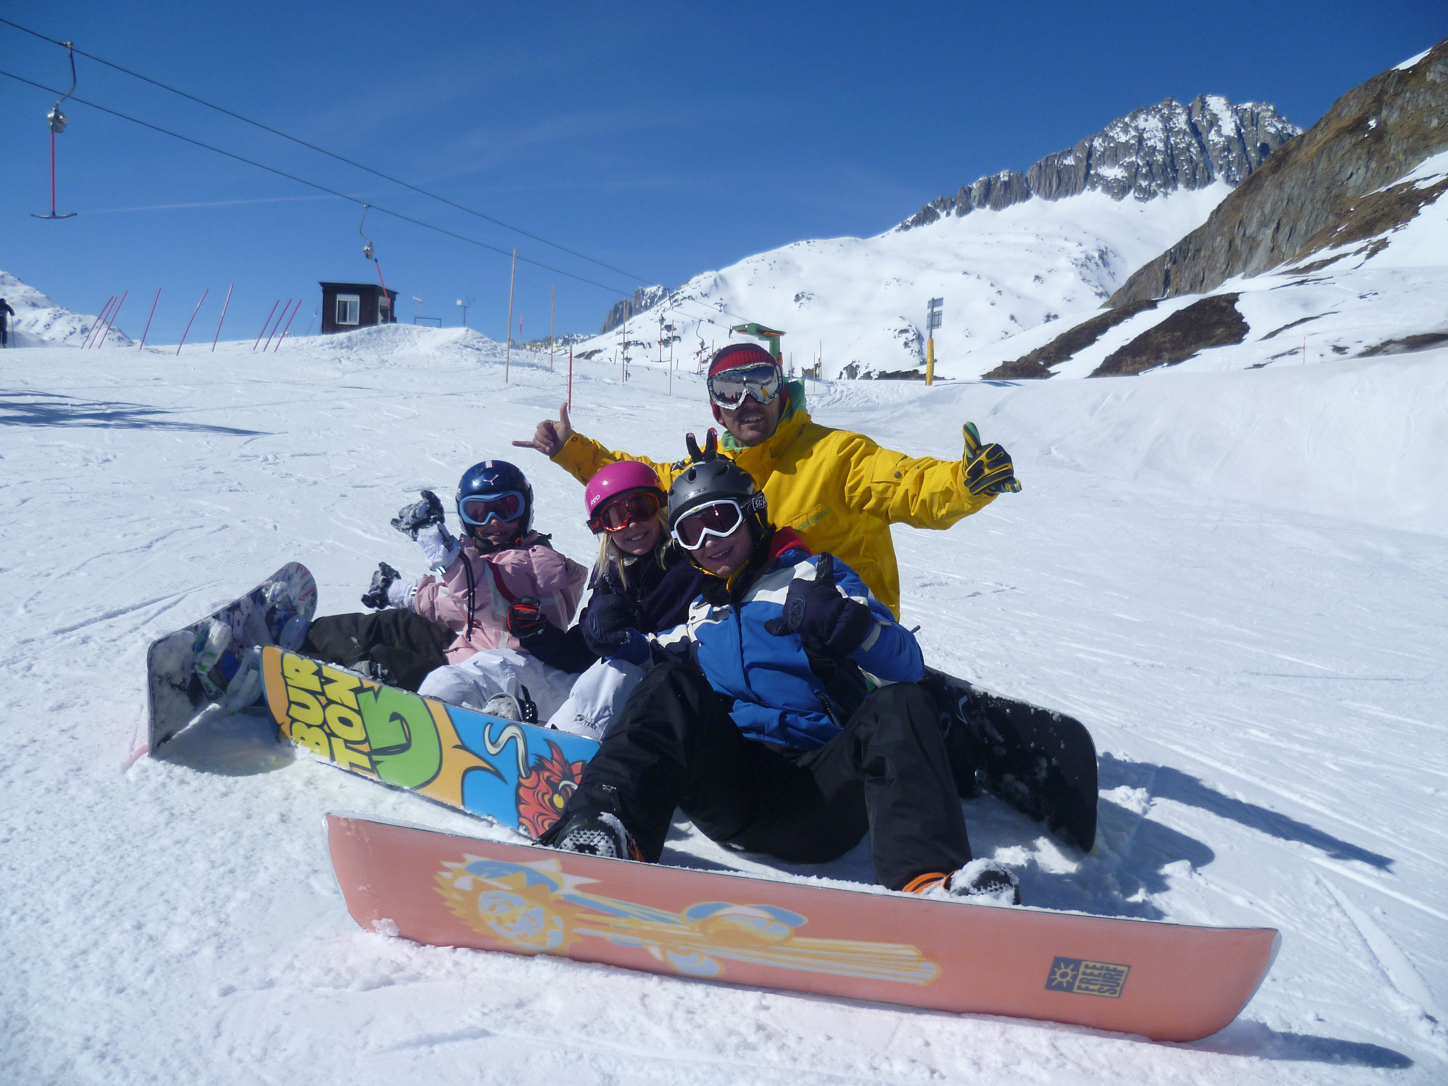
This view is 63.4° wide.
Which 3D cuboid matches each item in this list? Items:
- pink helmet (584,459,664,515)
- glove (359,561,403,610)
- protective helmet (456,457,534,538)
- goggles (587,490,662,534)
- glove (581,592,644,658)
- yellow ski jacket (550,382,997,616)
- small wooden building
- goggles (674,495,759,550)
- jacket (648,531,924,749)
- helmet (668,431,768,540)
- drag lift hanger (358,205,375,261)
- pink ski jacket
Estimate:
[{"bbox_3d":[-0.252,-0.135,2.950,0.210,0.180,0.250,-18,11,-7],"label":"pink helmet"},{"bbox_3d":[-0.900,0.112,3.080,0.110,0.140,0.120,4,5,35],"label":"glove"},{"bbox_3d":[-0.608,-0.118,3.100,0.210,0.215,0.255,-4,4,-4],"label":"protective helmet"},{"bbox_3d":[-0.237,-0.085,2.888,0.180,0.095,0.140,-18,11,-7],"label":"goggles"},{"bbox_3d":[-0.225,0.152,2.360,0.130,0.170,0.140,3,4,25],"label":"glove"},{"bbox_3d":[0.127,-0.049,2.880,1.080,0.700,0.480,3,4,17],"label":"yellow ski jacket"},{"bbox_3d":[-15.622,-9.972,50.000,2.500,2.350,2.400,2,4,8],"label":"small wooden building"},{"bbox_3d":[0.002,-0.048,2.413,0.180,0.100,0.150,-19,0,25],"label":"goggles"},{"bbox_3d":[0.118,0.202,2.420,0.560,0.460,0.400,3,4,22],"label":"jacket"},{"bbox_3d":[-0.007,-0.095,2.480,0.215,0.210,0.260,-19,0,25],"label":"helmet"},{"bbox_3d":[-11.903,-10.321,39.000,0.550,1.900,0.400,1,4,-3],"label":"drag lift hanger"},{"bbox_3d":[-0.590,0.144,3.080,0.450,0.380,0.340,4,5,30],"label":"pink ski jacket"}]

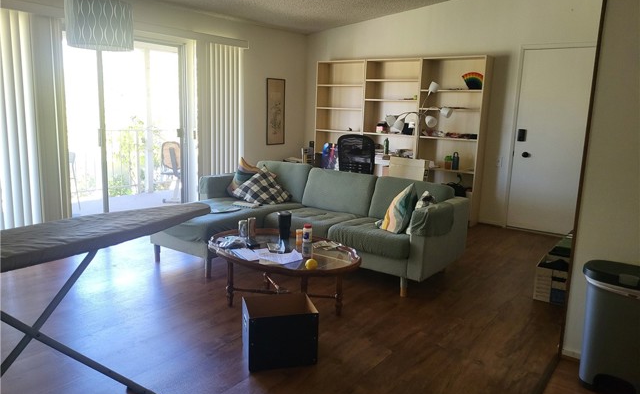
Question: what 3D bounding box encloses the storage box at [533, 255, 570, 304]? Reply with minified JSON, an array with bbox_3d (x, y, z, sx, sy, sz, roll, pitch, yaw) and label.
[{"bbox_3d":[1.841,0.637,3.638,0.320,0.260,0.390,9,13,36],"label":"storage box"}]

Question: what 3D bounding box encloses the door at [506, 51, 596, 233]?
[{"bbox_3d":[2.698,-0.594,5.467,0.900,2.060,0.050,9,13,36],"label":"door"}]

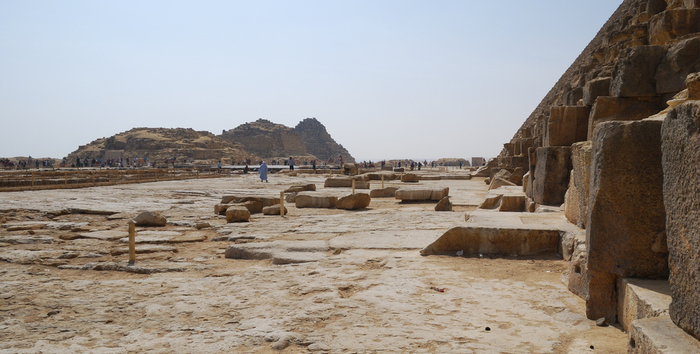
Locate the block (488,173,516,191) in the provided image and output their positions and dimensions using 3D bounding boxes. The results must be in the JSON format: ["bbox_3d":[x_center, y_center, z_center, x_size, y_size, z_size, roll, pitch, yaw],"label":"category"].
[{"bbox_3d":[8.102,0.225,27.822,1.350,0.950,1.100,0,2,12],"label":"block"}]

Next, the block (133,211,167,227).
[{"bbox_3d":[-5.199,1.073,13.692,0.800,0.370,0.580,0,2,-14],"label":"block"}]

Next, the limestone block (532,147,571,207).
[{"bbox_3d":[5.296,-0.043,13.706,0.850,1.520,1.050,0,2,7],"label":"limestone block"}]

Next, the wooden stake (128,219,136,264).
[{"bbox_3d":[-3.585,1.071,8.659,0.090,0.700,0.090,0,2,0],"label":"wooden stake"}]

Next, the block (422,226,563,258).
[{"bbox_3d":[2.572,1.126,9.689,2.450,0.500,1.100,0,2,12],"label":"block"}]

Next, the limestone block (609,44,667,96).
[{"bbox_3d":[6.924,-2.436,12.632,1.000,1.180,0.950,0,2,12],"label":"limestone block"}]

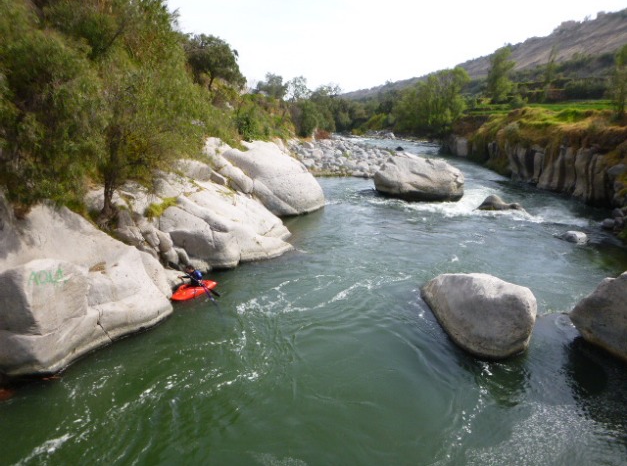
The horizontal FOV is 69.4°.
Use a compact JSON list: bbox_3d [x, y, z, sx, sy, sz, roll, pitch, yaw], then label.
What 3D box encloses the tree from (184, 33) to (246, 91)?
[{"bbox_3d":[-9.579,-16.161,42.549,5.356,5.047,5.150,0,16,0],"label":"tree"}]

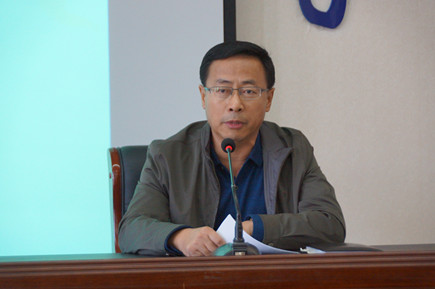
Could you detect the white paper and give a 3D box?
[{"bbox_3d":[0.090,0.206,4.150,0.200,0.085,0.210,0,-1,-12],"label":"white paper"}]

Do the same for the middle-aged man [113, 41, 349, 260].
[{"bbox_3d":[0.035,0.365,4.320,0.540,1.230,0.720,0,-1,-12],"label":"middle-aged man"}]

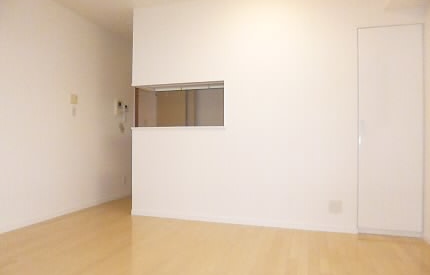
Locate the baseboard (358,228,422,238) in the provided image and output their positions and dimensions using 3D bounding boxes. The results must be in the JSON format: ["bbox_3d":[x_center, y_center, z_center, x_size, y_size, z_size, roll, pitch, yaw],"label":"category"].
[{"bbox_3d":[1.645,0.905,2.814,0.540,0.050,0.015,0,0,17],"label":"baseboard"}]

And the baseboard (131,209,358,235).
[{"bbox_3d":[0.189,0.891,3.208,2.460,0.070,0.015,0,0,17],"label":"baseboard"}]

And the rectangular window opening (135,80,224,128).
[{"bbox_3d":[-0.406,-0.366,3.479,1.104,0.494,0.150,0,0,17],"label":"rectangular window opening"}]

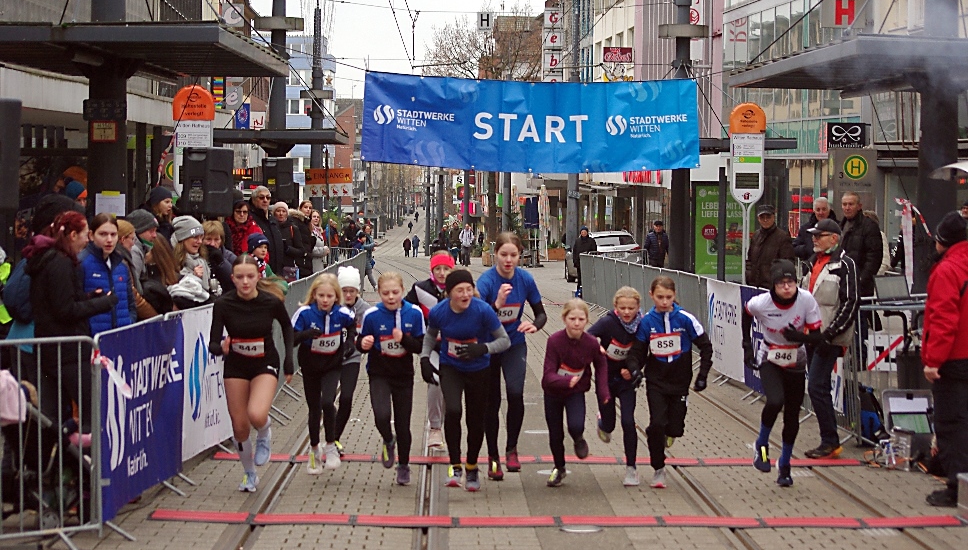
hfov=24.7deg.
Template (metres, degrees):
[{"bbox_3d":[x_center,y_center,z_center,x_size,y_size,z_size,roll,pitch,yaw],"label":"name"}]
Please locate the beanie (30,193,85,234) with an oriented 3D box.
[{"bbox_3d":[-2.538,-0.362,13.200,0.290,0.250,0.260,1,2,18],"label":"beanie"}]

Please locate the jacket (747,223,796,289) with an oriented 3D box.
[{"bbox_3d":[2.894,-0.126,22.300,0.540,0.780,0.340,1,2,18],"label":"jacket"}]

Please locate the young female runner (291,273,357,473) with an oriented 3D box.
[{"bbox_3d":[-1.102,0.678,15.200,0.450,1.380,0.520,0,1,-1],"label":"young female runner"}]

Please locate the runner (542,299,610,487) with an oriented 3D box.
[{"bbox_3d":[0.612,0.784,14.600,0.470,1.250,0.580,0,1,0],"label":"runner"}]

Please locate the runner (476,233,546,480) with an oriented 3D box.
[{"bbox_3d":[0.187,0.554,15.000,0.490,1.660,0.560,0,1,0],"label":"runner"}]

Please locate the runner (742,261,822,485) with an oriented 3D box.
[{"bbox_3d":[1.974,0.651,14.600,0.540,1.490,0.640,0,1,2],"label":"runner"}]

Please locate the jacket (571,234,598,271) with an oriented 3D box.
[{"bbox_3d":[2.290,-0.535,50.300,0.600,0.820,0.360,1,1,0],"label":"jacket"}]

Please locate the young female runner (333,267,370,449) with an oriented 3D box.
[{"bbox_3d":[-0.974,0.631,16.100,0.400,1.400,0.550,1,2,-3],"label":"young female runner"}]

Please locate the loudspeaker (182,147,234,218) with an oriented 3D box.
[{"bbox_3d":[-2.722,-0.921,21.800,0.410,0.665,0.380,1,2,22],"label":"loudspeaker"}]

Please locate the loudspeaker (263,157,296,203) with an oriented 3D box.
[{"bbox_3d":[-3.187,-1.480,34.200,0.410,0.665,0.380,1,2,21],"label":"loudspeaker"}]

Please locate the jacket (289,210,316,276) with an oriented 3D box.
[{"bbox_3d":[-2.337,-0.394,28.500,0.470,0.900,0.350,-1,2,-41],"label":"jacket"}]

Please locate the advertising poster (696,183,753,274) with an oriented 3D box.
[{"bbox_3d":[4.679,-0.867,43.000,1.180,1.780,0.060,1,1,2],"label":"advertising poster"}]

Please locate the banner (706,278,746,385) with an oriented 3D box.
[{"bbox_3d":[2.506,0.581,23.100,0.040,0.960,2.400,1,2,-2],"label":"banner"}]

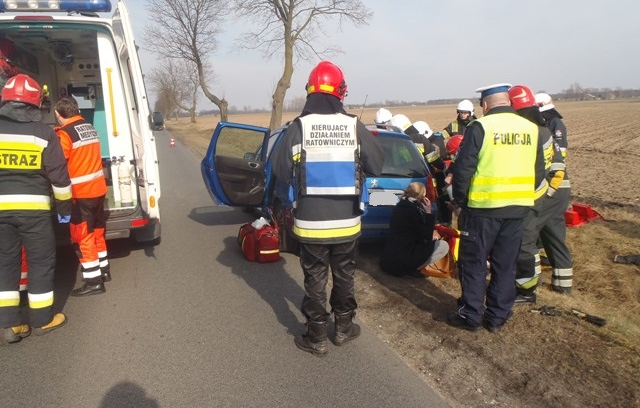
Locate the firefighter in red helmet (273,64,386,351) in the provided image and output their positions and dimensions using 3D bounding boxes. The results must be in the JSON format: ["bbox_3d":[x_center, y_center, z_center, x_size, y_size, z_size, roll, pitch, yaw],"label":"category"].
[{"bbox_3d":[0.047,0.043,3.403,0.700,1.880,0.420,-1,10,4],"label":"firefighter in red helmet"}]

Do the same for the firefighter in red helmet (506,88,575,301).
[{"bbox_3d":[1.780,-0.062,4.291,0.500,1.780,0.560,7,14,39],"label":"firefighter in red helmet"}]

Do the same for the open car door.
[{"bbox_3d":[-1.133,-0.484,6.944,1.000,1.130,0.200,0,12,-28],"label":"open car door"}]

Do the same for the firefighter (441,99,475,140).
[{"bbox_3d":[2.143,-0.674,7.815,0.580,1.800,0.420,5,12,30],"label":"firefighter"}]

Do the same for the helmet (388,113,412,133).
[{"bbox_3d":[0.985,-0.973,6.335,0.300,0.250,0.240,-37,-9,30],"label":"helmet"}]

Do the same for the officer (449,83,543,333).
[{"bbox_3d":[1.262,0.024,3.855,0.580,1.820,0.400,-9,12,-32],"label":"officer"}]

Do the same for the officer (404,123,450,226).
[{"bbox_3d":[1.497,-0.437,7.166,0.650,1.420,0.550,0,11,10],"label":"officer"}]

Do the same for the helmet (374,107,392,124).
[{"bbox_3d":[0.972,-1.350,7.900,0.290,0.240,0.250,-26,16,-36],"label":"helmet"}]

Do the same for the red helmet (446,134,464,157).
[{"bbox_3d":[1.575,-0.665,5.886,0.300,0.250,0.240,-24,13,-6],"label":"red helmet"}]

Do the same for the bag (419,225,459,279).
[{"bbox_3d":[1.229,0.484,5.280,0.400,0.460,0.340,-2,10,0],"label":"bag"}]

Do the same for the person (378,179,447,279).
[{"bbox_3d":[0.915,0.222,5.047,0.650,0.910,0.540,-6,12,-24],"label":"person"}]

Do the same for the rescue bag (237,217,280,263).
[{"bbox_3d":[-0.665,0.433,5.726,0.310,0.320,0.470,-8,12,-29],"label":"rescue bag"}]

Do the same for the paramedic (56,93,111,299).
[{"bbox_3d":[-2.115,-0.059,4.603,0.430,1.740,0.500,6,13,34],"label":"paramedic"}]

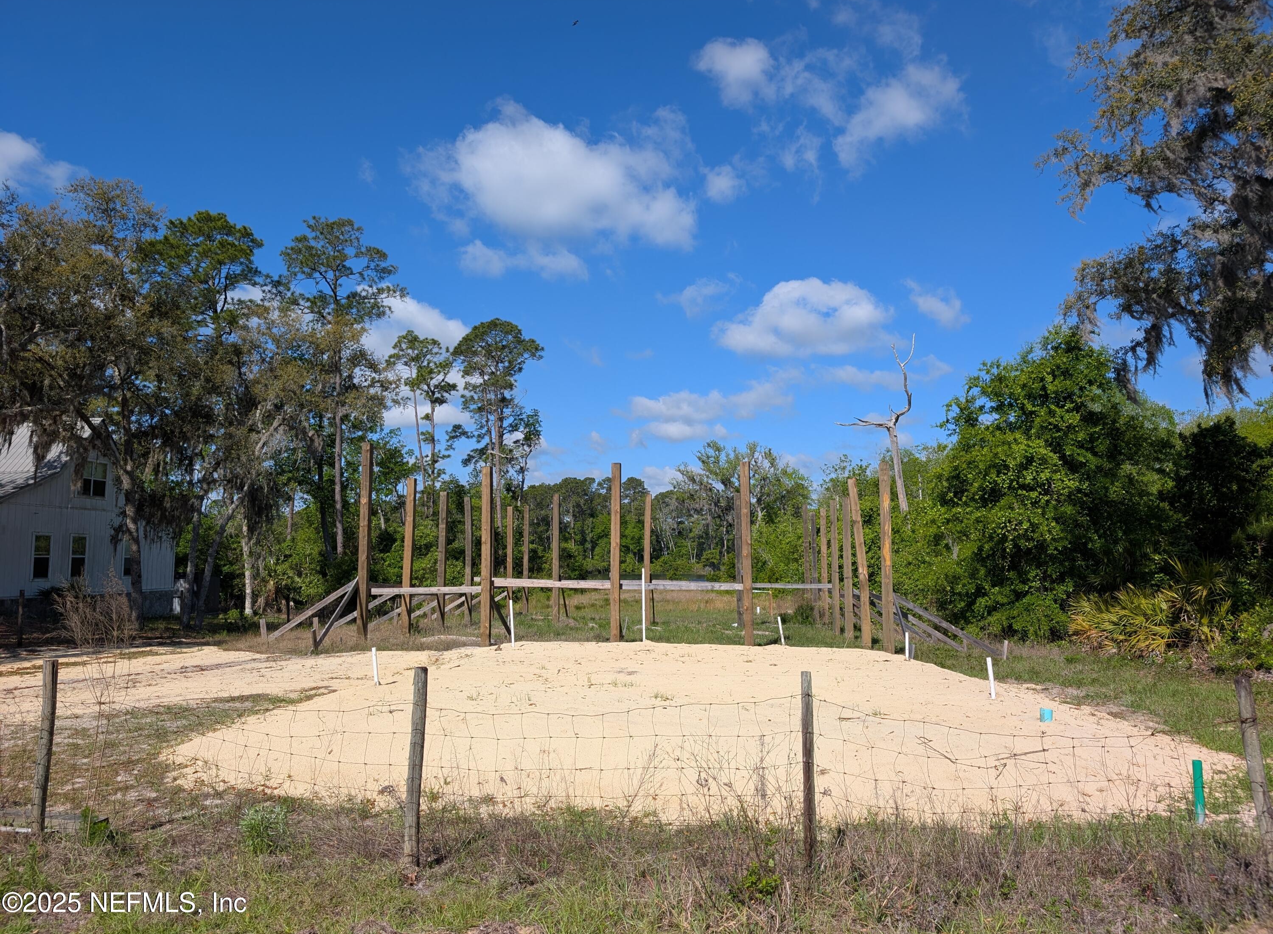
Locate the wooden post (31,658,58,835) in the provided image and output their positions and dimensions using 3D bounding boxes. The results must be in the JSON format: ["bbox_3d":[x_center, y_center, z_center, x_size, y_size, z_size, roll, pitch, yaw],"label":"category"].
[{"bbox_3d":[-3.892,1.834,5.807,0.088,1.140,0.088,0,-6,0],"label":"wooden post"}]

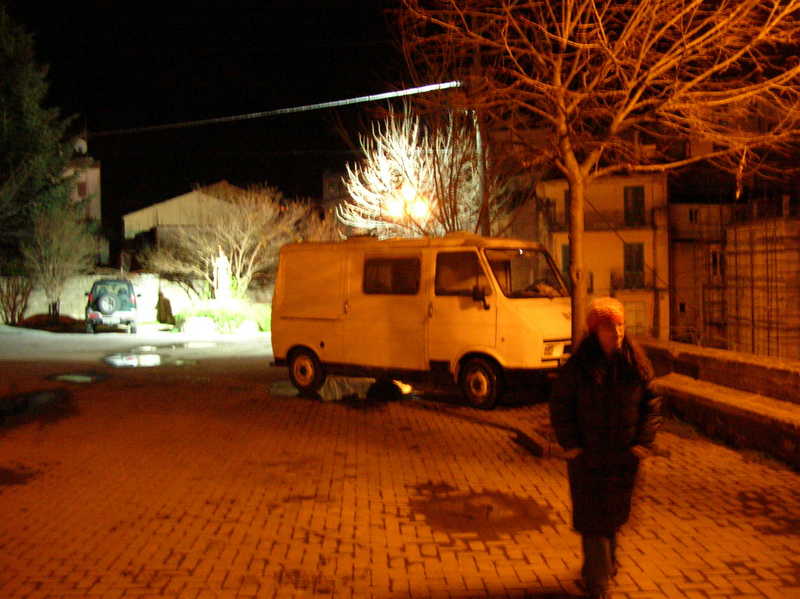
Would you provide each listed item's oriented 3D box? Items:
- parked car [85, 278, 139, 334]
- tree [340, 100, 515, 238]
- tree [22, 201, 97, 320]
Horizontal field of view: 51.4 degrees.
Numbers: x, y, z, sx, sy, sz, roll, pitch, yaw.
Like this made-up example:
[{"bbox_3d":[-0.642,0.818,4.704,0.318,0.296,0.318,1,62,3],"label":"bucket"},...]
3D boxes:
[{"bbox_3d":[-10.100,0.220,29.100,1.750,1.820,4.150,-1,1,-20],"label":"parked car"},{"bbox_3d":[0.700,-1.900,21.000,4.500,6.200,4.400,0,1,0],"label":"tree"},{"bbox_3d":[-13.200,-1.500,32.200,2.900,4.650,2.800,0,1,0],"label":"tree"}]

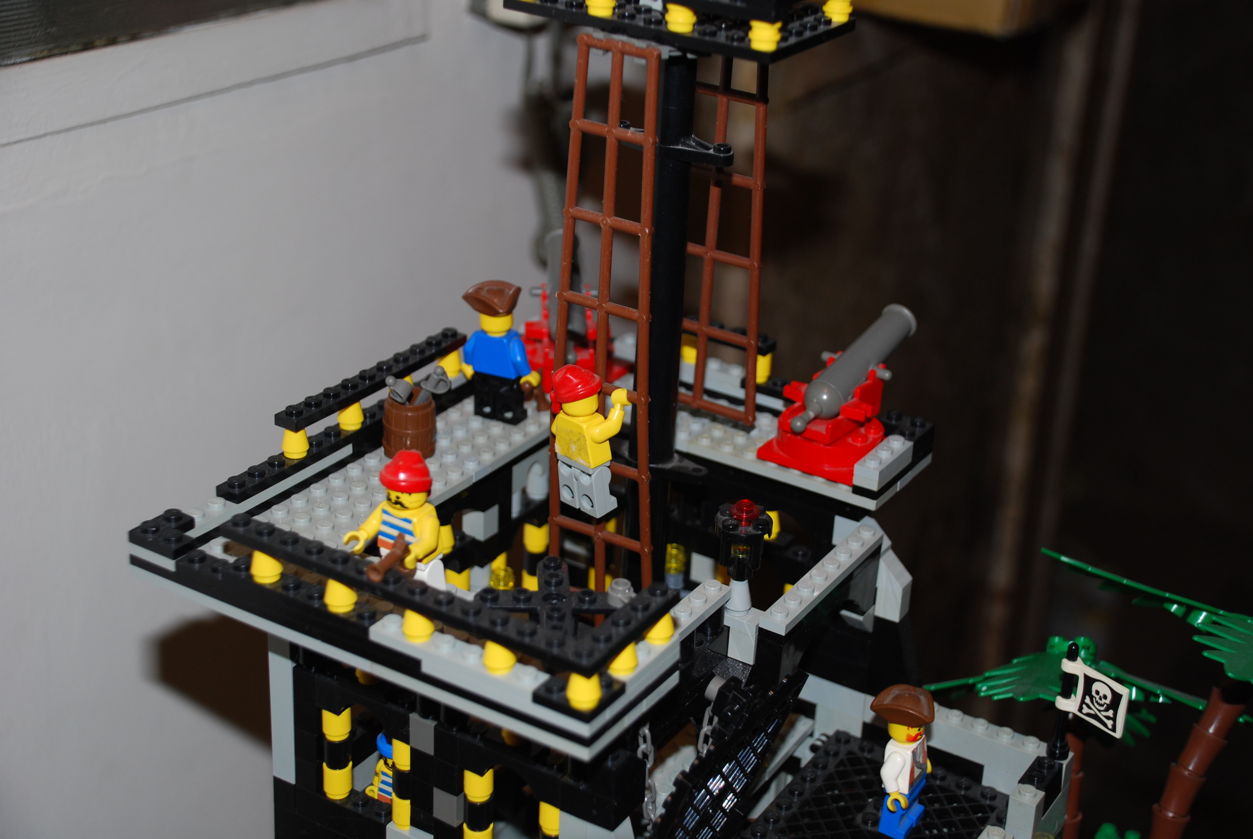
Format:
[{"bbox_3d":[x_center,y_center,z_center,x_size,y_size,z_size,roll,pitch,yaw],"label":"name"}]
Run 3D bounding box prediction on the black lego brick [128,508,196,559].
[{"bbox_3d":[-0.120,0.030,0.527,0.016,0.005,0.016,17,29,28],"label":"black lego brick"}]

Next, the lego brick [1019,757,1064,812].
[{"bbox_3d":[0.119,0.105,0.571,0.008,0.011,0.016,17,29,28],"label":"lego brick"}]

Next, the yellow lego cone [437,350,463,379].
[{"bbox_3d":[-0.055,-0.019,0.622,0.008,0.010,0.008,2,25,-1],"label":"yellow lego cone"}]

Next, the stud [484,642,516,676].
[{"bbox_3d":[-0.030,0.054,0.470,0.008,0.010,0.008,2,25,-1],"label":"stud"}]

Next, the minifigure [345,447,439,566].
[{"bbox_3d":[-0.059,0.029,0.505,0.025,0.043,0.018,17,29,28],"label":"minifigure"}]

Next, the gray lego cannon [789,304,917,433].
[{"bbox_3d":[0.067,-0.014,0.595,0.024,0.012,0.067,17,38,28],"label":"gray lego cannon"}]

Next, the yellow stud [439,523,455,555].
[{"bbox_3d":[-0.054,0.034,0.585,0.008,0.010,0.008,2,25,-1],"label":"yellow stud"}]

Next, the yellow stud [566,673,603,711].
[{"bbox_3d":[-0.010,0.061,0.459,0.008,0.010,0.008,2,25,-1],"label":"yellow stud"}]

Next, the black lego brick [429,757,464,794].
[{"bbox_3d":[-0.046,0.093,0.527,0.008,0.011,0.008,17,29,28],"label":"black lego brick"}]

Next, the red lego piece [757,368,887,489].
[{"bbox_3d":[0.062,-0.003,0.590,0.032,0.029,0.032,17,29,28],"label":"red lego piece"}]

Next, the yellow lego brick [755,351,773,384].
[{"bbox_3d":[0.042,-0.017,0.624,0.008,0.010,0.008,17,29,28],"label":"yellow lego brick"}]

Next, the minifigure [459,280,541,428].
[{"bbox_3d":[-0.037,-0.021,0.608,0.025,0.045,0.017,17,29,28],"label":"minifigure"}]

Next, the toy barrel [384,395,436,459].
[{"bbox_3d":[-0.065,0.001,0.591,0.016,0.019,0.016,2,25,-1],"label":"toy barrel"}]

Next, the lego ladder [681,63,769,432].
[{"bbox_3d":[0.026,-0.060,0.586,0.041,0.133,0.004,21,37,26],"label":"lego ladder"}]

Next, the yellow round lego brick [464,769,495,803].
[{"bbox_3d":[-0.039,0.095,0.523,0.008,0.011,0.008,2,25,-1],"label":"yellow round lego brick"}]

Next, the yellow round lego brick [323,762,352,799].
[{"bbox_3d":[-0.081,0.099,0.554,0.008,0.011,0.008,2,25,-1],"label":"yellow round lego brick"}]

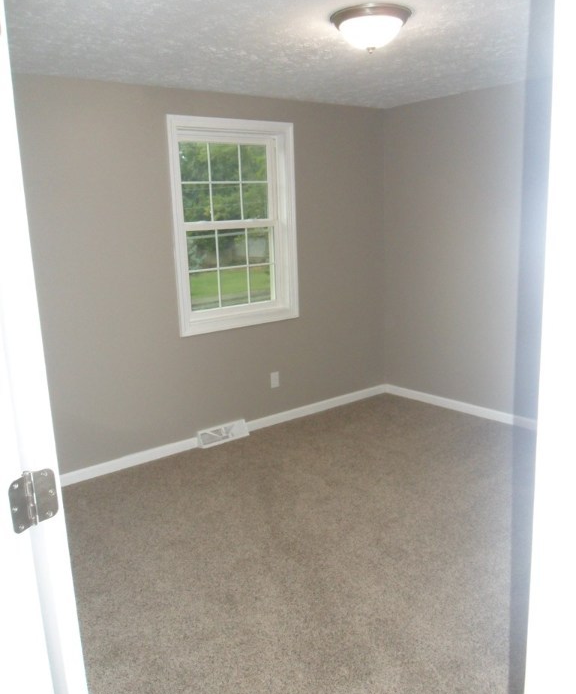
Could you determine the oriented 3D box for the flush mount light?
[{"bbox_3d":[0.352,-1.320,2.541,0.340,0.143,0.340,-2,12,0],"label":"flush mount light"}]

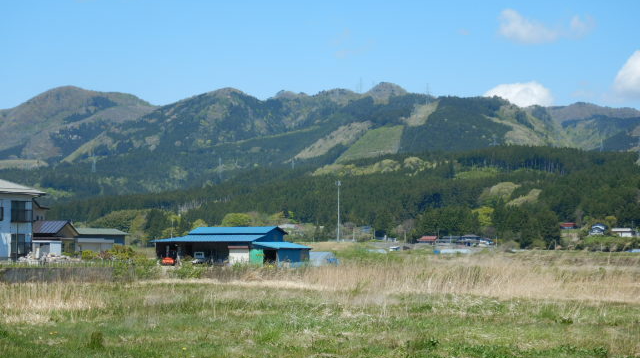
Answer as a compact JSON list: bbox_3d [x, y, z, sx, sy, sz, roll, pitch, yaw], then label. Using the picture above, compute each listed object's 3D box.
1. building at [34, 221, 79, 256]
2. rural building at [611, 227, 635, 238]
[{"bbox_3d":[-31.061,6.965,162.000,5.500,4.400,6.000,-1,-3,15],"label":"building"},{"bbox_3d":[147.179,26.211,700.000,9.315,4.657,6.488,-2,-3,27],"label":"rural building"}]

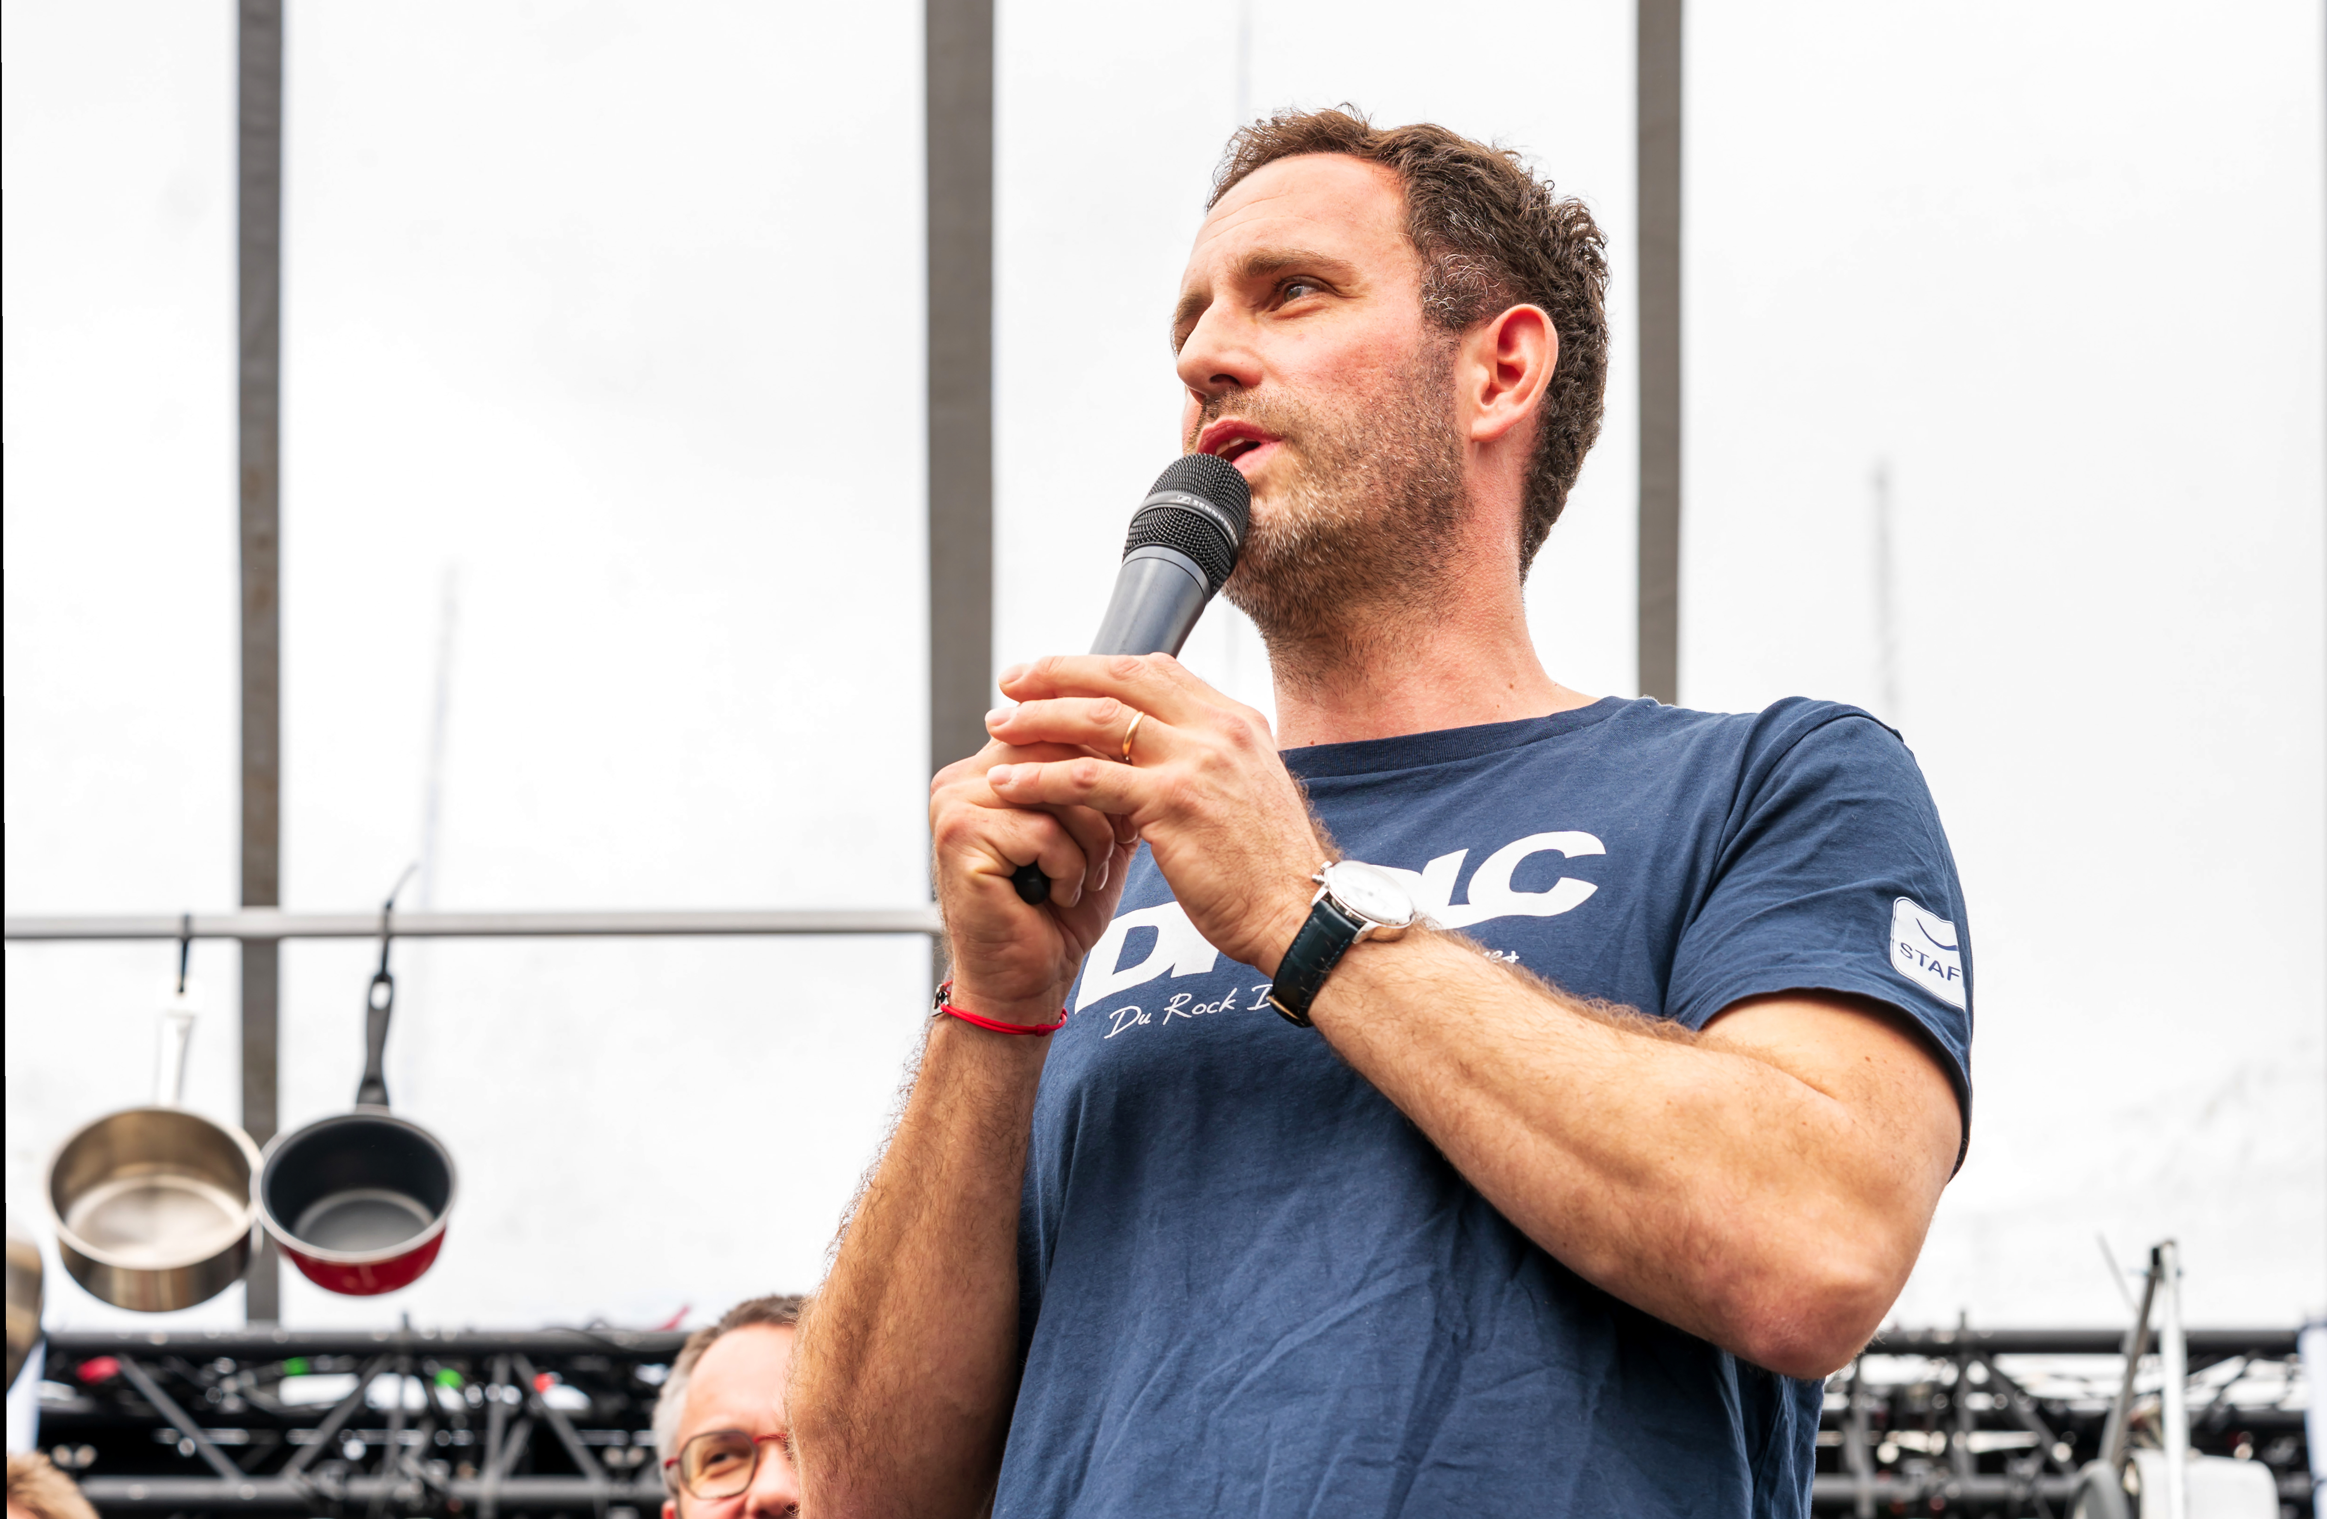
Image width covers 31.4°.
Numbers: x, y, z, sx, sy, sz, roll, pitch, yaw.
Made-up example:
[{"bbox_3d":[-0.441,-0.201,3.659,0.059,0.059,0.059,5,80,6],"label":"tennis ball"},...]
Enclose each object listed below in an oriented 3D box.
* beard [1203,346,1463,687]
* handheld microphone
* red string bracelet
[{"bbox_3d":[0.050,-0.126,1.885,0.110,0.135,0.145,23,-31,-36],"label":"beard"},{"bbox_3d":[-0.018,-0.035,1.798,0.050,0.238,0.050,-6,-44,34],"label":"handheld microphone"},{"bbox_3d":[-0.070,0.106,1.770,0.060,0.014,0.048,7,24,-6],"label":"red string bracelet"}]

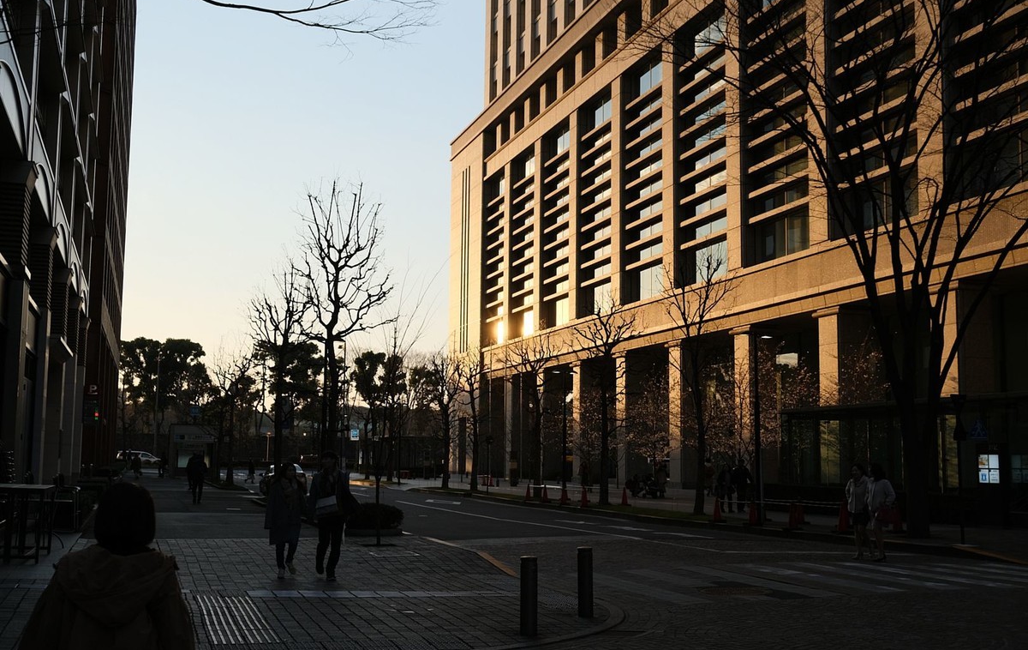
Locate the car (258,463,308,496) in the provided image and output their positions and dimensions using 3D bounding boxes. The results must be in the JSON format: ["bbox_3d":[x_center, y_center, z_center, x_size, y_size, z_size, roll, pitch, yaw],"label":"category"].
[{"bbox_3d":[-10.631,7.059,50.087,1.750,1.430,4.600,3,-7,-19],"label":"car"}]

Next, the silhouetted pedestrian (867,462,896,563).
[{"bbox_3d":[6.084,3.113,18.099,0.420,1.630,0.460,5,-8,-30],"label":"silhouetted pedestrian"}]

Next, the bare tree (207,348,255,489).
[{"bbox_3d":[-16.892,5.337,64.932,2.700,8.410,2.700,3,-7,-19],"label":"bare tree"}]

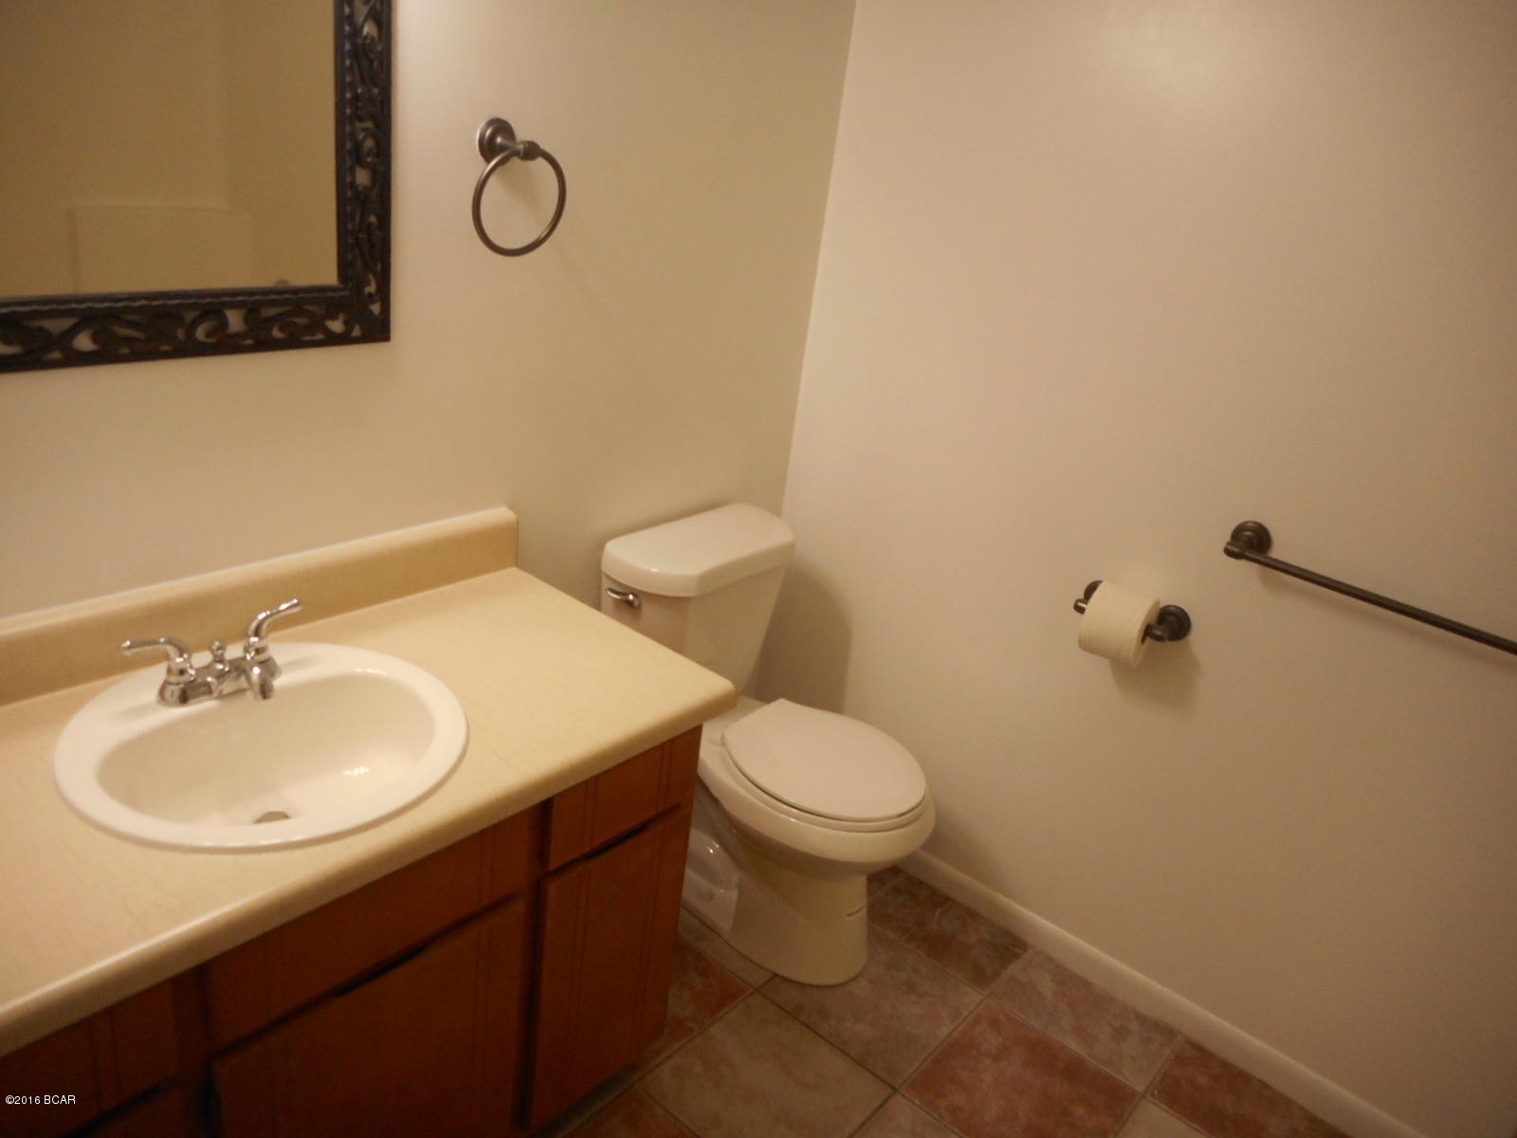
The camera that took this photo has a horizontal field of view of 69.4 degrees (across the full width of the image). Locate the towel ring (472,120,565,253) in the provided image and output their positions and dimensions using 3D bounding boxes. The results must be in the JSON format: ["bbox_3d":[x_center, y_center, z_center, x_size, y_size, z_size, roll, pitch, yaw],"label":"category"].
[{"bbox_3d":[-0.380,-0.581,1.675,0.079,0.197,0.170,24,28,34],"label":"towel ring"}]

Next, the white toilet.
[{"bbox_3d":[0.032,0.388,2.232,0.707,0.797,0.452,24,28,34],"label":"white toilet"}]

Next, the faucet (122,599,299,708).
[{"bbox_3d":[-0.679,0.129,1.431,0.165,0.098,0.228,24,28,34],"label":"faucet"}]

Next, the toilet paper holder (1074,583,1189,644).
[{"bbox_3d":[0.691,0.089,2.055,0.205,0.072,0.084,24,28,34],"label":"toilet paper holder"}]

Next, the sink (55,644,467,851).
[{"bbox_3d":[-0.628,0.283,1.433,0.485,0.185,0.475,24,28,34],"label":"sink"}]

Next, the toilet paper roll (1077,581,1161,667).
[{"bbox_3d":[0.674,0.105,2.039,0.104,0.126,0.126,24,28,34],"label":"toilet paper roll"}]

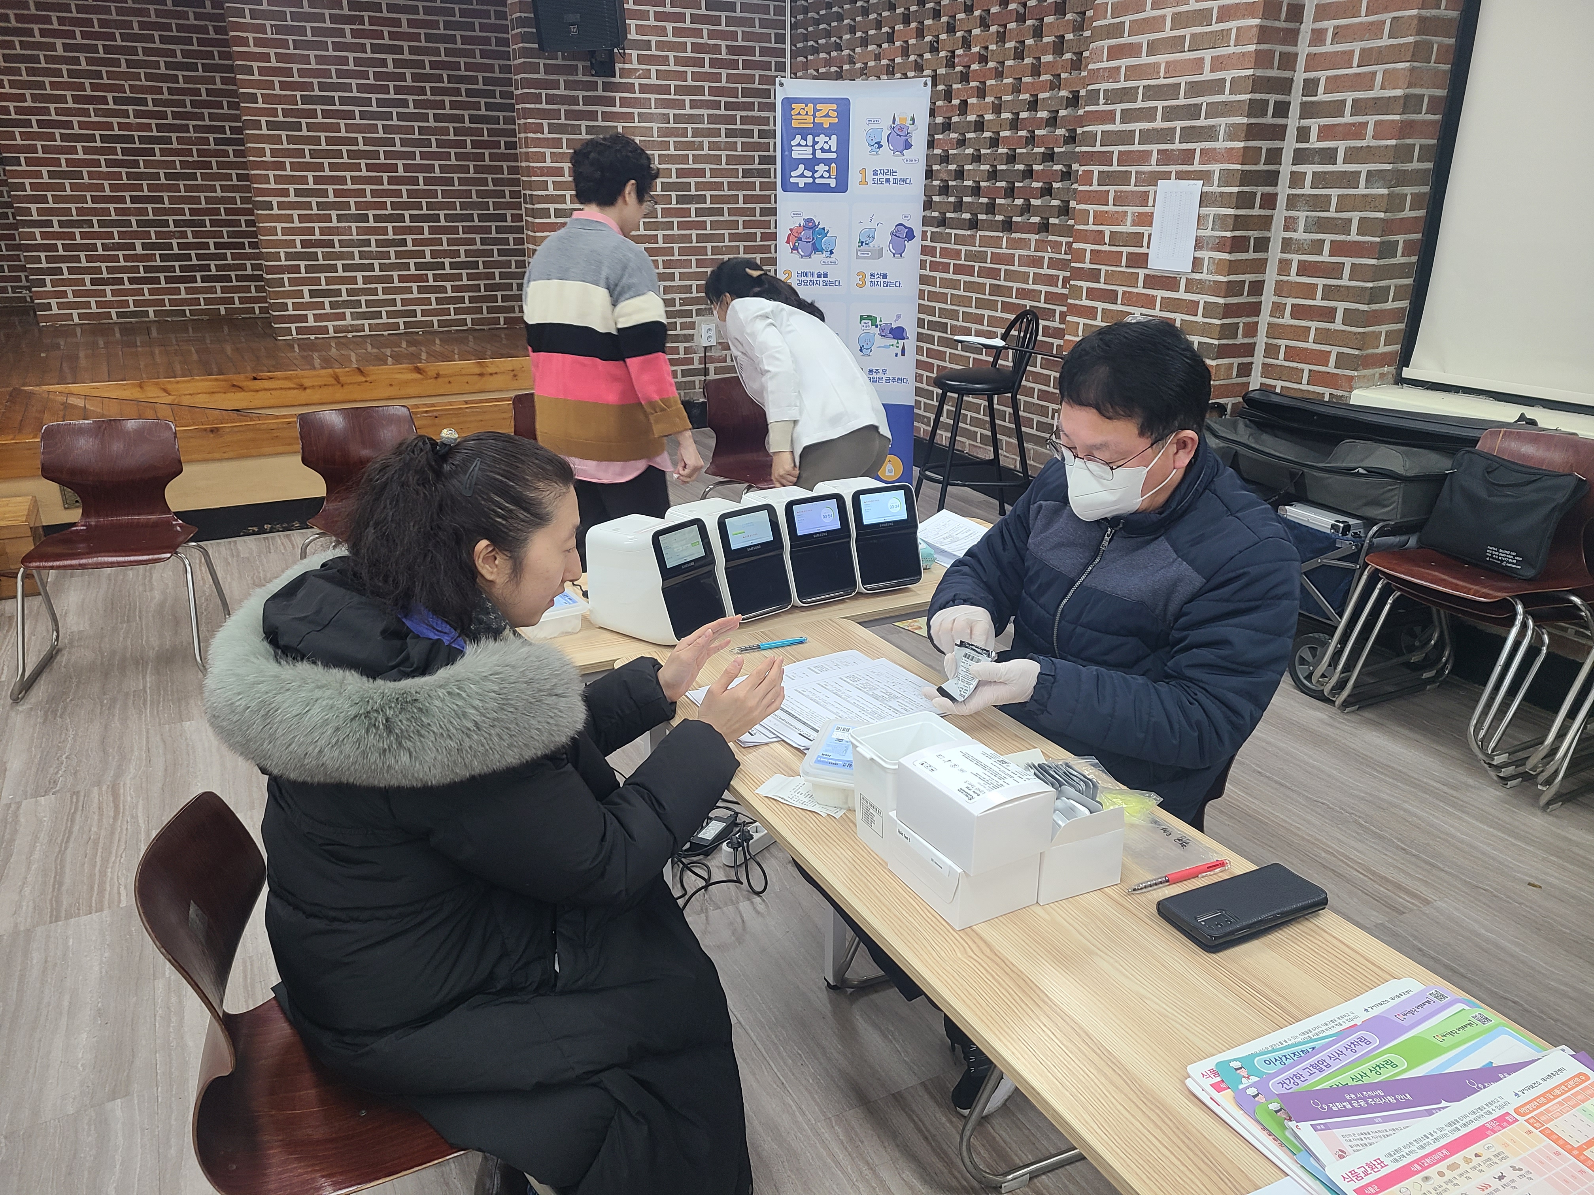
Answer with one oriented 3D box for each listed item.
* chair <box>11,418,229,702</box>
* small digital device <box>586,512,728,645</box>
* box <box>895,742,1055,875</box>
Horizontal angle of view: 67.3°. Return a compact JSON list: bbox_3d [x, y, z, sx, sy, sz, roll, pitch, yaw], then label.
[{"bbox_3d":[-2.074,-0.146,3.636,0.520,0.730,0.500,-6,20,-17],"label":"chair"},{"bbox_3d":[-0.241,-0.046,2.057,0.205,0.191,0.137,13,23,33],"label":"small digital device"},{"bbox_3d":[0.189,0.221,1.282,0.106,0.071,0.132,-11,23,-29],"label":"box"}]

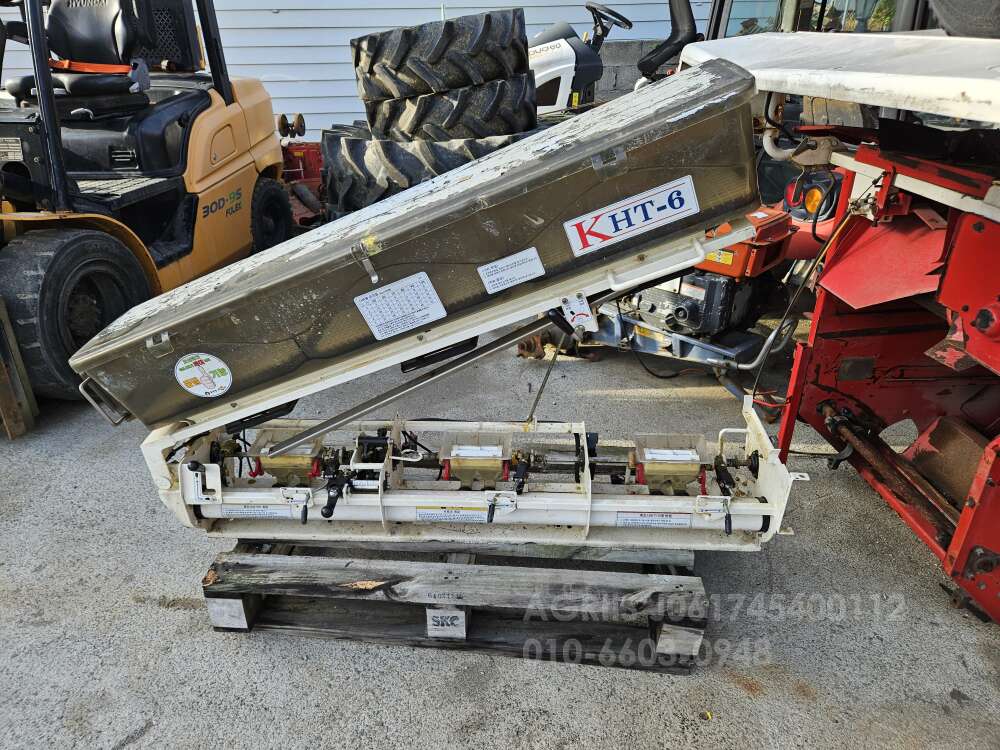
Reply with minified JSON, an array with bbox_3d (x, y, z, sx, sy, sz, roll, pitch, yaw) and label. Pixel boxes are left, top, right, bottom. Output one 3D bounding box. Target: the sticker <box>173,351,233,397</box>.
[{"bbox_3d":[-0.779,0.001,1.745,0.145,0.145,0.003,-18,34,11],"label":"sticker"}]

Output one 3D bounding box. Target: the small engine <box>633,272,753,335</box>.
[{"bbox_3d":[0.848,-0.328,2.927,0.360,0.360,0.400,-22,35,-36],"label":"small engine"}]

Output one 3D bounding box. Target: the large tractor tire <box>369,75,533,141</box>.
[{"bbox_3d":[-0.330,-1.829,4.720,1.220,0.410,1.220,-8,25,4],"label":"large tractor tire"}]

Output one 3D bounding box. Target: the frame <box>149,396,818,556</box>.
[{"bbox_3d":[-0.065,0.259,2.044,1.903,0.232,0.503,1,28,1],"label":"frame"}]

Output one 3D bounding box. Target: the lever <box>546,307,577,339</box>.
[{"bbox_3d":[0.162,-0.132,1.697,0.030,0.115,0.030,-38,21,19],"label":"lever"}]

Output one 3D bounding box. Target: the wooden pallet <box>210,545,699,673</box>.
[{"bbox_3d":[-0.091,0.447,1.943,1.220,0.175,0.690,2,29,4],"label":"wooden pallet"}]

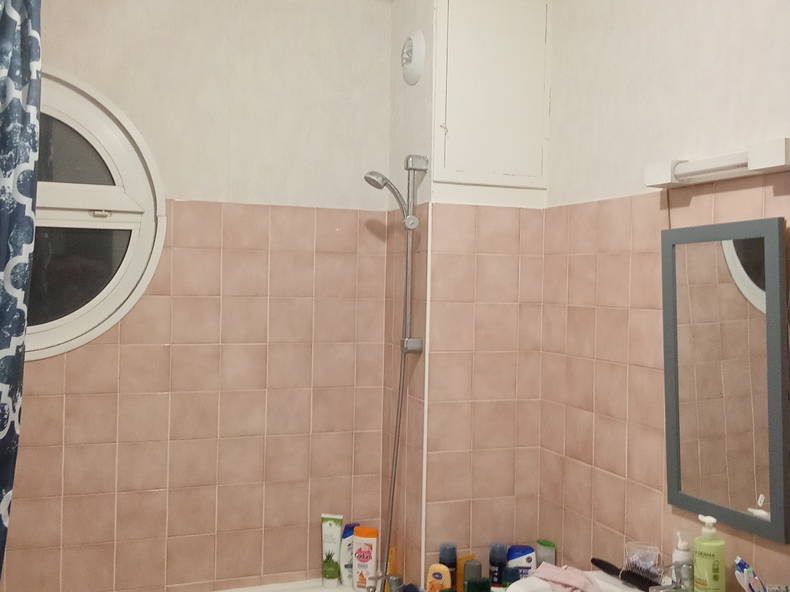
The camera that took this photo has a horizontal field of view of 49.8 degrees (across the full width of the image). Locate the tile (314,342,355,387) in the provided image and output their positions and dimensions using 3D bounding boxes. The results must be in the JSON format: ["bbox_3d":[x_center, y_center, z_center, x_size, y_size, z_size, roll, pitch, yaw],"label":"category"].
[{"bbox_3d":[-0.205,0.234,2.852,0.149,0.149,0.010,1,1,-21],"label":"tile"}]

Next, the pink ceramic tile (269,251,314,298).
[{"bbox_3d":[-0.335,-0.072,2.756,0.148,0.148,0.010,1,1,-21],"label":"pink ceramic tile"}]

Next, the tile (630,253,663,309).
[{"bbox_3d":[0.663,-0.041,2.214,0.010,0.150,0.150,1,1,-21],"label":"tile"}]

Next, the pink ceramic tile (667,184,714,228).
[{"bbox_3d":[0.718,-0.187,2.058,0.009,0.149,0.149,1,1,-21],"label":"pink ceramic tile"}]

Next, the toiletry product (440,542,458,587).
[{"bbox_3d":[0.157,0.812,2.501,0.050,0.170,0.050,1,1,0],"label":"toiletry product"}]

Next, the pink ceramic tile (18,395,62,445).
[{"bbox_3d":[-1.058,0.372,2.525,0.149,0.149,0.009,1,1,-21],"label":"pink ceramic tile"}]

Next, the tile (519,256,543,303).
[{"bbox_3d":[0.431,-0.054,2.708,0.084,0.150,0.010,1,1,-21],"label":"tile"}]

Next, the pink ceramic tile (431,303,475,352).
[{"bbox_3d":[0.171,0.094,2.545,0.142,0.147,0.010,1,1,-21],"label":"pink ceramic tile"}]

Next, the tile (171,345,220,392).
[{"bbox_3d":[-0.637,0.228,2.716,0.150,0.150,0.010,1,1,-21],"label":"tile"}]

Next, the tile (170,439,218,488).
[{"bbox_3d":[-0.630,0.523,2.663,0.150,0.149,0.010,1,1,-21],"label":"tile"}]

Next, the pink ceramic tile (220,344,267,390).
[{"bbox_3d":[-0.488,0.230,2.744,0.149,0.149,0.010,1,1,-21],"label":"pink ceramic tile"}]

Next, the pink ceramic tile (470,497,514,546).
[{"bbox_3d":[0.302,0.705,2.650,0.149,0.149,0.010,1,1,-21],"label":"pink ceramic tile"}]

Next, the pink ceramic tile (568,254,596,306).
[{"bbox_3d":[0.548,-0.044,2.467,0.010,0.148,0.148,1,1,-21],"label":"pink ceramic tile"}]

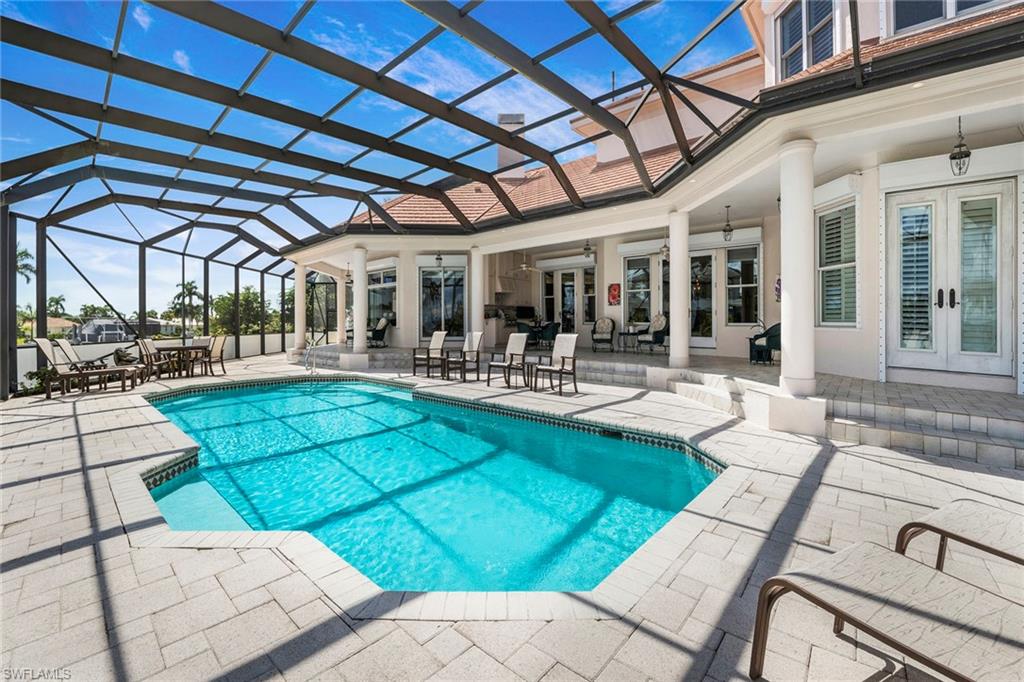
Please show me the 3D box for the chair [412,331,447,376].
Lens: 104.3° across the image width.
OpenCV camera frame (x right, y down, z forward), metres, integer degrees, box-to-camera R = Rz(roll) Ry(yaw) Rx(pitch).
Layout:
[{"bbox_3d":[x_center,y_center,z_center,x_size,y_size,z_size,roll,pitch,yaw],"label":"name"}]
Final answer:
[{"bbox_3d":[-1.900,0.295,9.350,0.600,1.030,0.680,1,1,35],"label":"chair"}]

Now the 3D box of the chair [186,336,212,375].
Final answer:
[{"bbox_3d":[-7.470,0.343,9.550,0.580,0.930,0.650,0,1,-12],"label":"chair"}]

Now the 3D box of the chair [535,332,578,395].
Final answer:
[{"bbox_3d":[0.790,0.395,7.100,0.580,1.030,0.600,2,3,42],"label":"chair"}]

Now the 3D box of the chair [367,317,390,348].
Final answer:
[{"bbox_3d":[-4.660,-0.275,13.700,0.820,1.020,0.700,-1,1,-28],"label":"chair"}]

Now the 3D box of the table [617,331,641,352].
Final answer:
[{"bbox_3d":[3.420,0.044,11.700,0.620,0.570,0.580,1,1,40],"label":"table"}]

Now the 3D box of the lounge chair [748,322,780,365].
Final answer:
[{"bbox_3d":[5.180,-0.020,7.850,0.760,0.950,0.680,0,3,10],"label":"lounge chair"}]

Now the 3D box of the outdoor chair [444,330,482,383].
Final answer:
[{"bbox_3d":[-1.035,0.340,8.720,0.580,1.030,0.600,2,3,42],"label":"outdoor chair"}]

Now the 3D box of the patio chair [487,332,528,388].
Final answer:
[{"bbox_3d":[-0.070,0.367,7.820,0.580,1.030,0.600,2,3,42],"label":"patio chair"}]

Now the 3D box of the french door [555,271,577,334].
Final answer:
[{"bbox_3d":[1.820,-1.110,13.300,0.900,2.450,0.080,2,3,42],"label":"french door"}]

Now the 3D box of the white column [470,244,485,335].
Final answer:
[{"bbox_3d":[-0.970,-1.150,11.200,0.380,2.980,0.380,0,1,0],"label":"white column"}]

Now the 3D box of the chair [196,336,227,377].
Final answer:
[{"bbox_3d":[-7.570,0.400,10.100,0.640,0.950,0.580,-1,2,-26],"label":"chair"}]

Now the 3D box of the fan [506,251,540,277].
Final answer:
[{"bbox_3d":[0.420,-2.640,13.300,1.200,0.800,1.200,0,3,0],"label":"fan"}]

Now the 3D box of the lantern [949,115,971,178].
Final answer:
[{"bbox_3d":[5.020,-2.180,4.470,0.190,0.640,0.190,-1,2,-37],"label":"lantern"}]

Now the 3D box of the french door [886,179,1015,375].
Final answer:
[{"bbox_3d":[5.910,-0.830,5.430,1.170,2.460,0.100,1,2,41],"label":"french door"}]

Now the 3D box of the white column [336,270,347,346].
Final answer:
[{"bbox_3d":[-7.110,-1.326,16.600,0.360,2.940,0.360,0,1,0],"label":"white column"}]

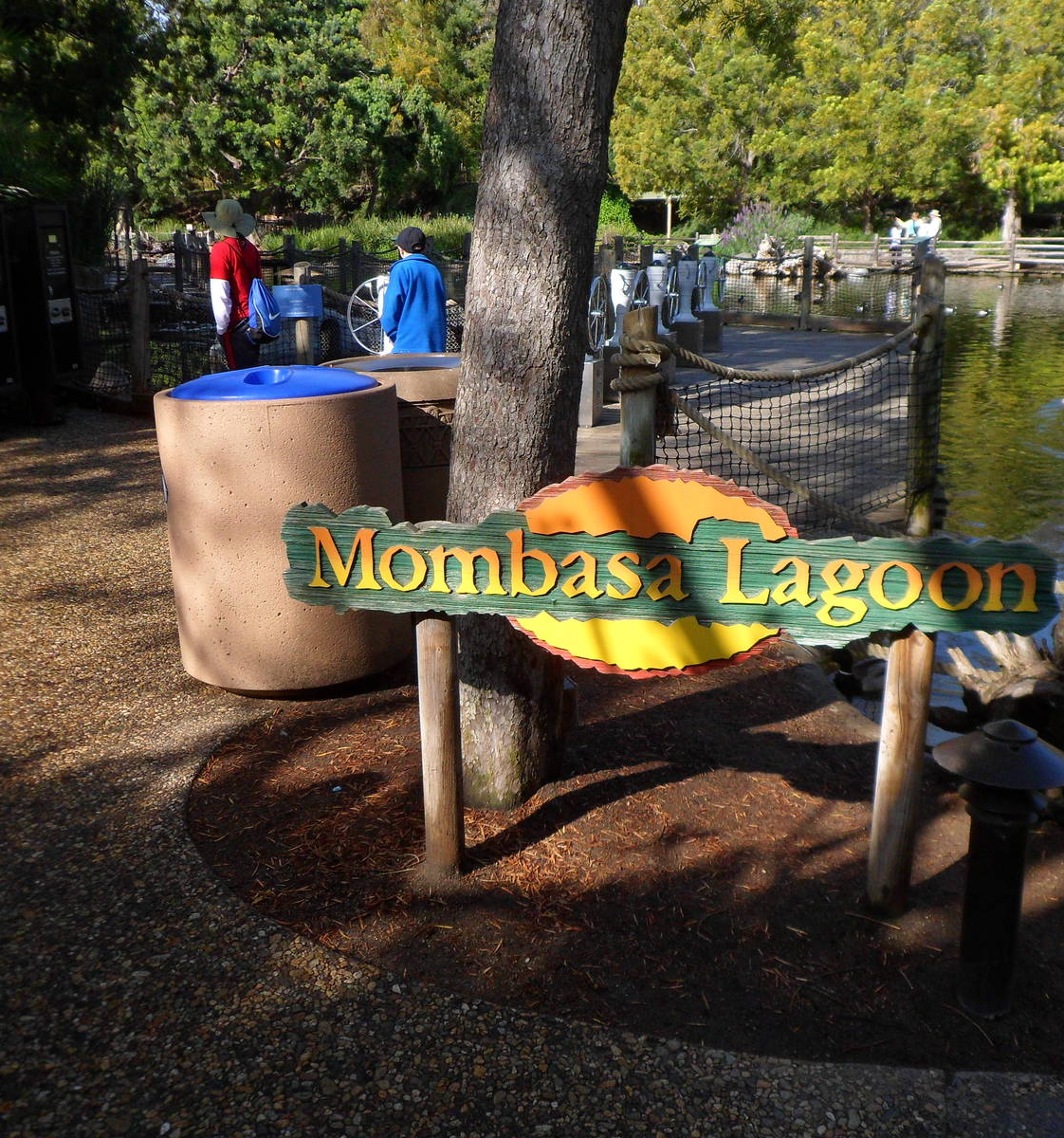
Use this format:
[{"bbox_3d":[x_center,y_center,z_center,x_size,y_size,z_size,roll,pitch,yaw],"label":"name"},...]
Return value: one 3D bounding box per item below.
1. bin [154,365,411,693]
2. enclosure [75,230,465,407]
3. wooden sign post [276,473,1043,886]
[{"bbox_3d":[-0.879,-0.155,4.285,0.830,1.025,0.830,-1,16,0],"label":"bin"},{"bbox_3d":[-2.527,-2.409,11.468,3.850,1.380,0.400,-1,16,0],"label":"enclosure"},{"bbox_3d":[0.277,0.262,2.722,1.675,1.050,0.150,1,17,9],"label":"wooden sign post"}]

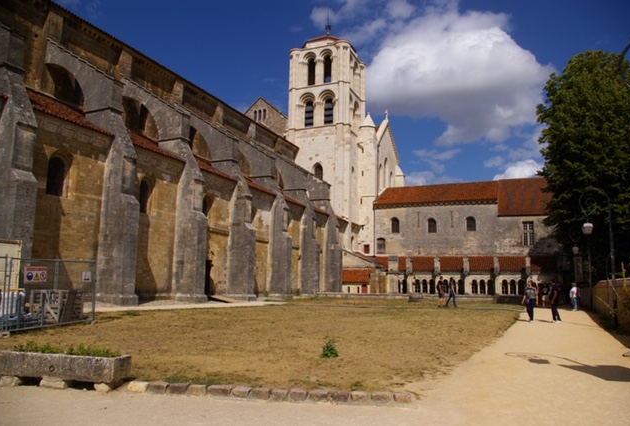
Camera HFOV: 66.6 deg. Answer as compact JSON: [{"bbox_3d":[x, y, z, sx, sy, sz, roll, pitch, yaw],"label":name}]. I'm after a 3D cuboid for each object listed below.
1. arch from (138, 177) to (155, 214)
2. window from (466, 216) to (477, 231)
[{"bbox_3d":[-10.394,-1.064,29.636,0.420,2.270,1.380,-2,-9,23],"label":"arch"},{"bbox_3d":[19.568,1.355,59.980,1.250,1.850,0.400,-2,-9,23],"label":"window"}]

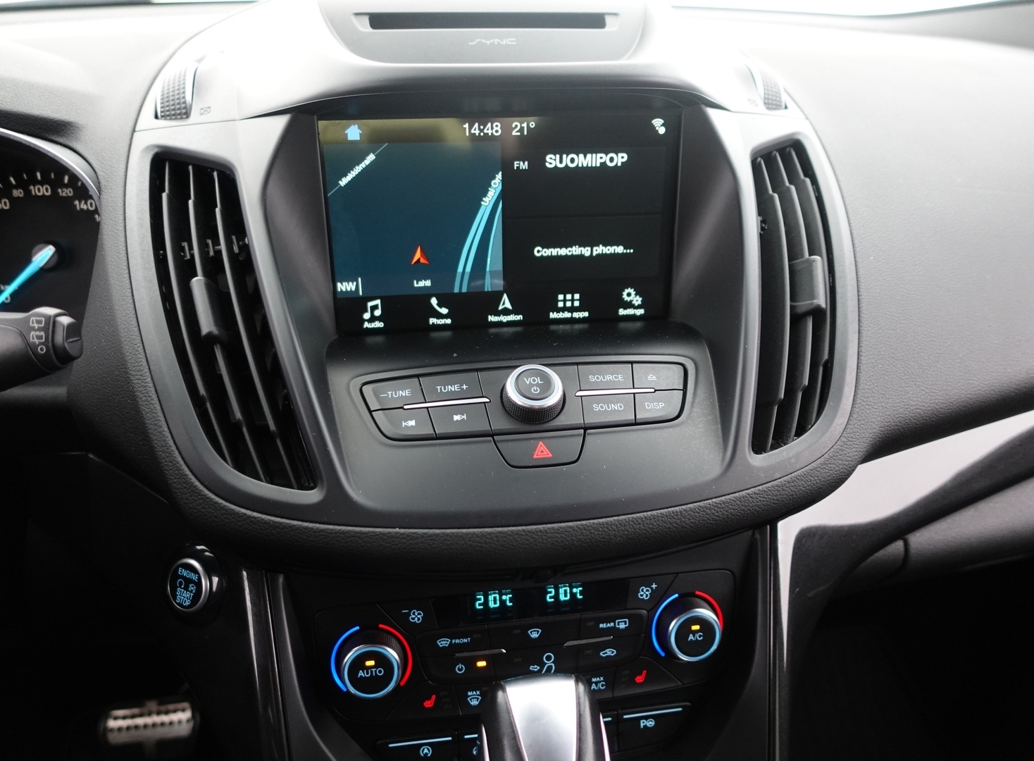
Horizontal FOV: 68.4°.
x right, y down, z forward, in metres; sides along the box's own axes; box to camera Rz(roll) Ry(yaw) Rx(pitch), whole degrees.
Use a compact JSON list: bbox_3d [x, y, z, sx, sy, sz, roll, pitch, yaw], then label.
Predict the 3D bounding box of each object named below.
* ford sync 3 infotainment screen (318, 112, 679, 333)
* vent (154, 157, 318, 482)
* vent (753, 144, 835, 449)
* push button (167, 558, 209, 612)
[{"bbox_3d":[-0.007,-0.081,0.394,0.180,0.108,0.012,-3,21,-7],"label":"ford sync 3 infotainment screen"},{"bbox_3d":[-0.135,-0.040,0.338,0.064,0.036,0.186,-18,67,8],"label":"vent"},{"bbox_3d":[0.136,-0.057,0.373,0.064,0.036,0.186,12,63,-23],"label":"vent"},{"bbox_3d":[-0.177,0.111,0.413,0.028,0.028,0.008,9,-2,24],"label":"push button"}]

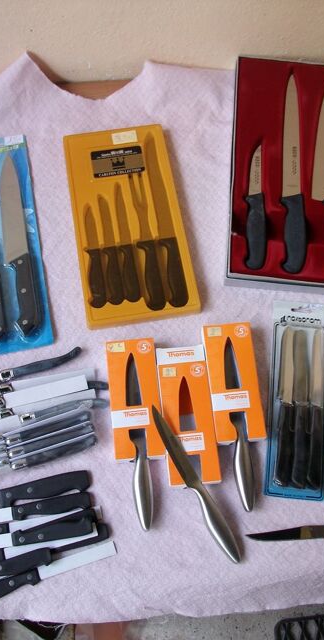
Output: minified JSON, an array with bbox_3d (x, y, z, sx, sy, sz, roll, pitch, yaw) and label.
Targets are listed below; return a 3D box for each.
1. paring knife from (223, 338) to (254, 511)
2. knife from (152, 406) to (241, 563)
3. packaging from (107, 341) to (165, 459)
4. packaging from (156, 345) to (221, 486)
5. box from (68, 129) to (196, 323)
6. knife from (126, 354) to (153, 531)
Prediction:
[{"bbox_3d":[0.100,0.133,0.788,0.024,0.020,0.233,-4,69,-3],"label":"paring knife"},{"bbox_3d":[0.043,0.206,0.753,0.024,0.019,0.221,-27,77,-11],"label":"knife"},{"bbox_3d":[-0.035,0.106,0.795,0.065,0.022,0.160,-5,69,-4],"label":"packaging"},{"bbox_3d":[0.034,0.125,0.790,0.065,0.022,0.184,-5,69,-4],"label":"packaging"},{"bbox_3d":[-0.051,-0.148,0.887,0.157,0.030,0.315,-9,70,-5],"label":"box"},{"bbox_3d":[-0.030,0.154,0.776,0.027,0.020,0.234,-4,69,-3],"label":"knife"}]

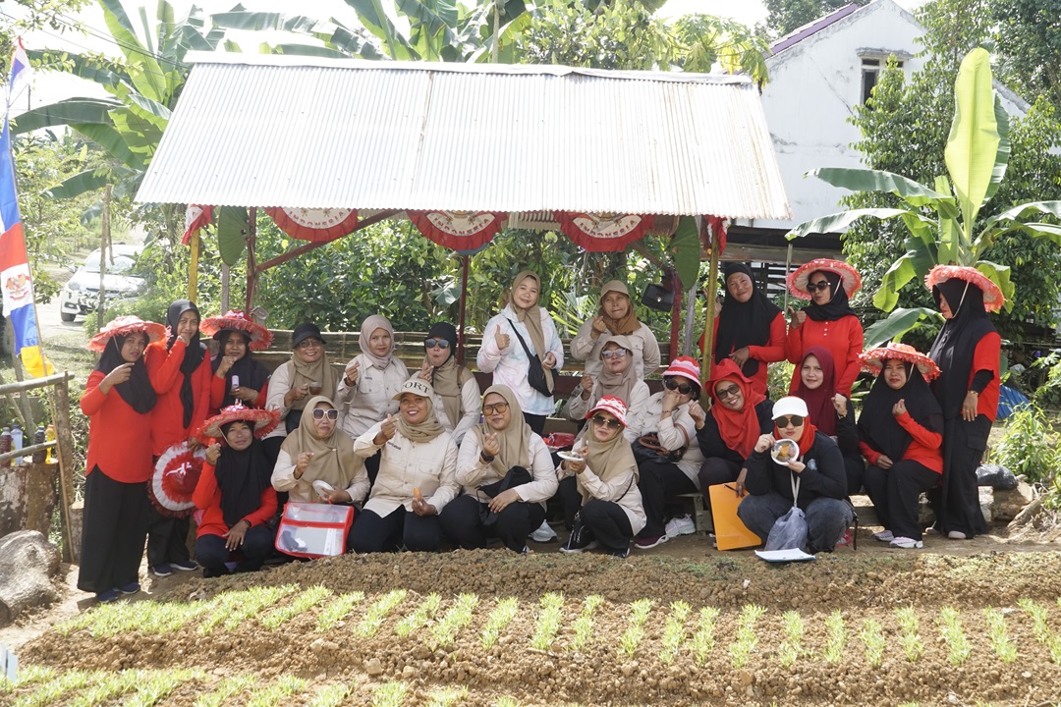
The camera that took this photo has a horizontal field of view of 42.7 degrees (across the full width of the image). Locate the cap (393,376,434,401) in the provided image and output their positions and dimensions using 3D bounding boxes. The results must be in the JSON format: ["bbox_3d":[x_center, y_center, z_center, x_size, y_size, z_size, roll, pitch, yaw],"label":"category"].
[{"bbox_3d":[-0.602,0.182,6.980,0.180,0.140,0.250,6,-2,25],"label":"cap"}]

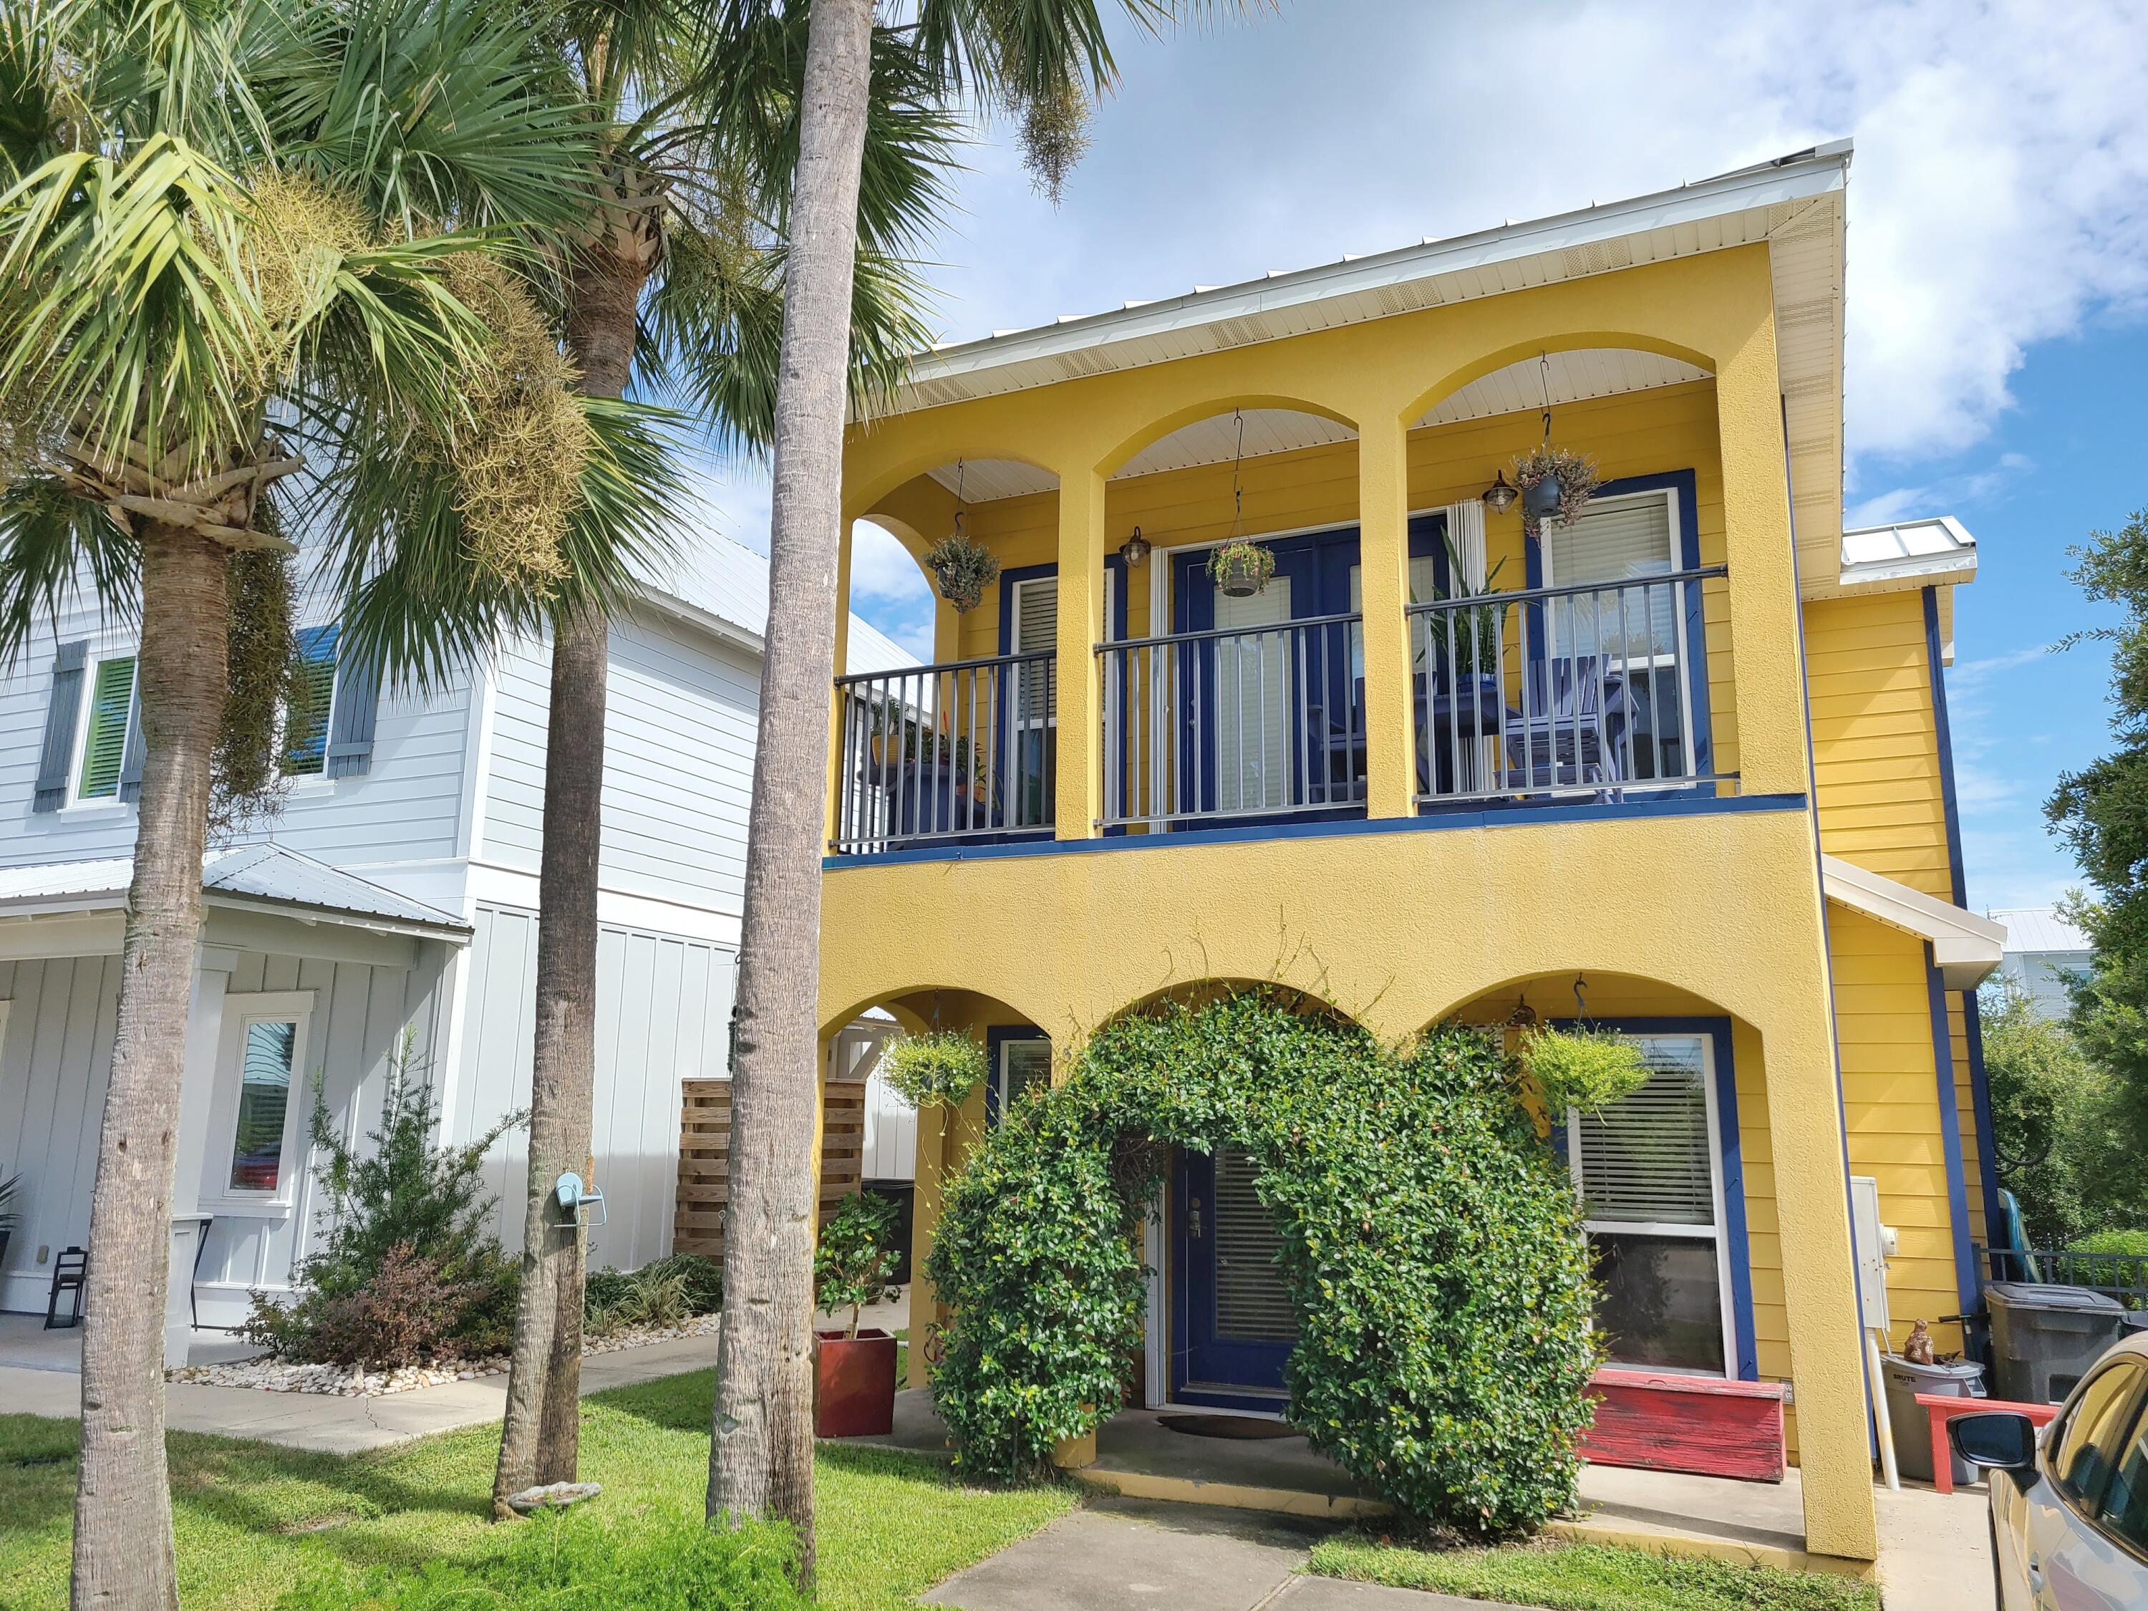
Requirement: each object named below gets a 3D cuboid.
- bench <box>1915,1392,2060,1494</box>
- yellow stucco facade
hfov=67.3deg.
[{"bbox_3d":[4.835,3.210,7.982,1.200,0.420,0.320,-6,-13,32],"label":"bench"},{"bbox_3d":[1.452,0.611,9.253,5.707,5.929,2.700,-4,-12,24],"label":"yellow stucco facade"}]

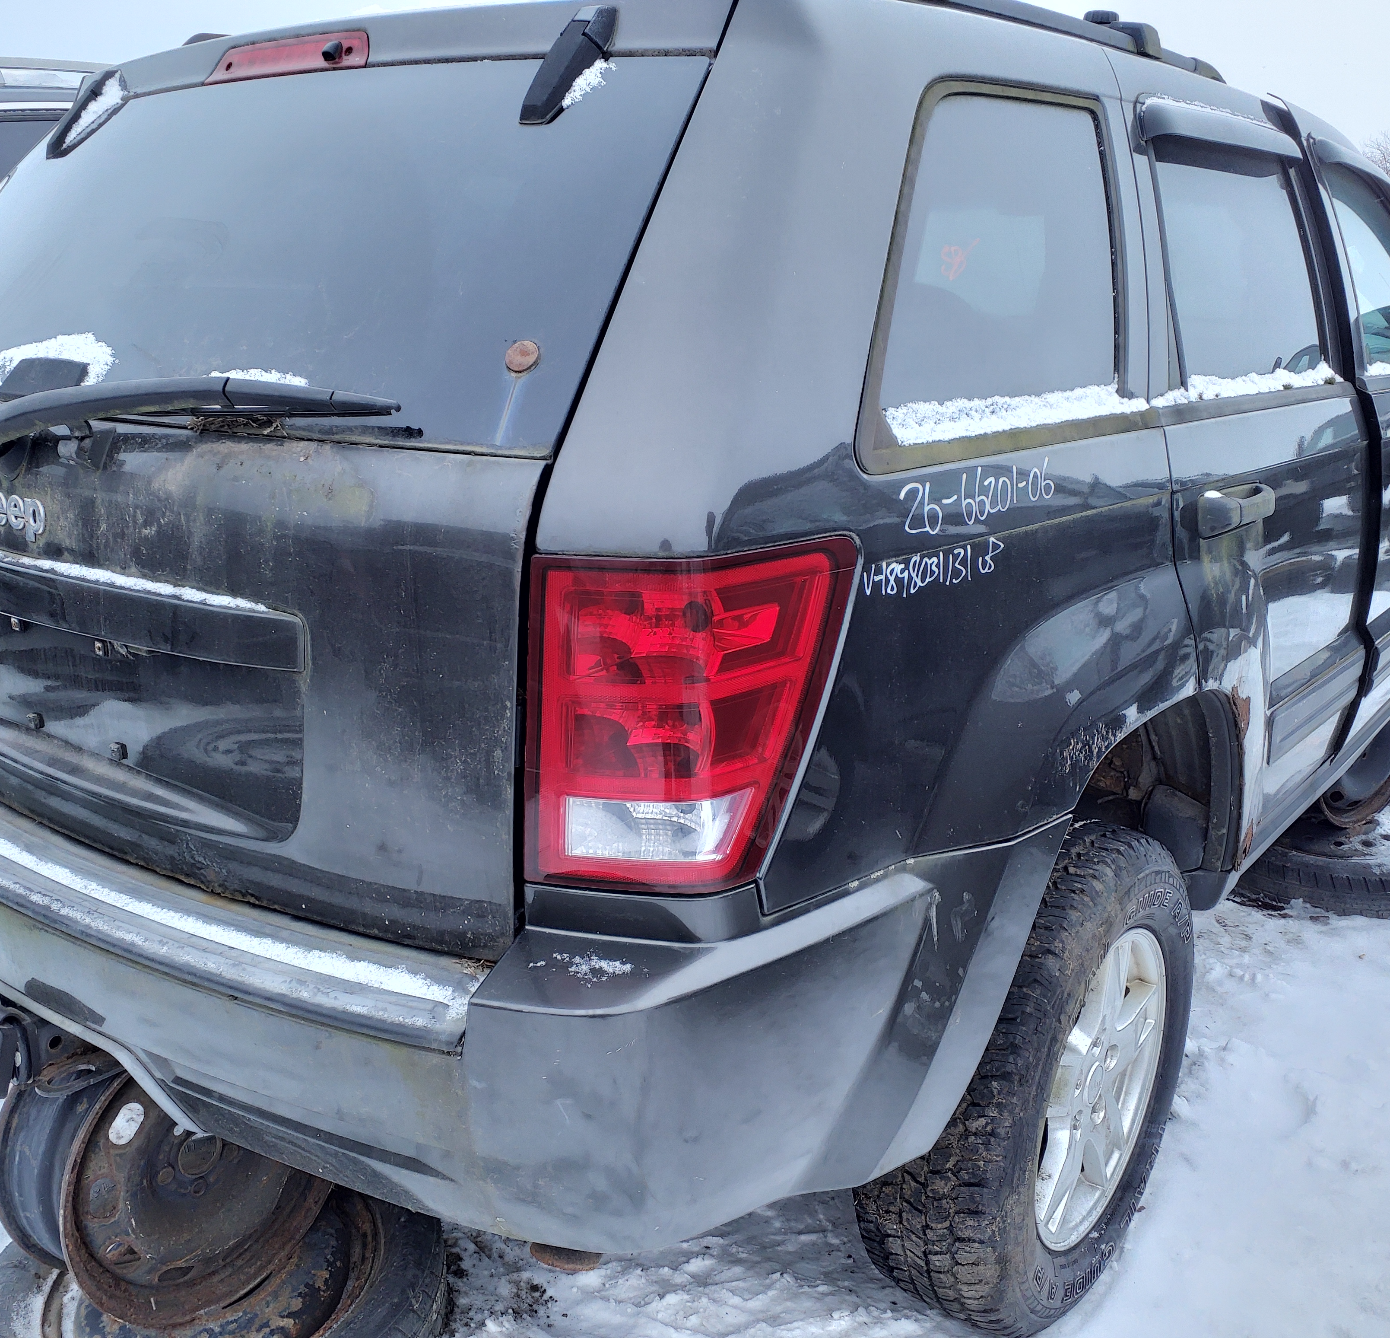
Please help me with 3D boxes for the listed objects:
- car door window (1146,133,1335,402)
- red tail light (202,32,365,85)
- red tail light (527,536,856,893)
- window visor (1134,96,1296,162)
[{"bbox_3d":[0.814,-0.596,1.987,0.050,0.385,0.820,-8,8,41],"label":"car door window"},{"bbox_3d":[-0.480,-0.727,1.596,0.310,0.065,0.045,13,-2,37],"label":"red tail light"},{"bbox_3d":[-0.007,0.040,1.152,0.205,0.305,0.210,13,21,37],"label":"red tail light"},{"bbox_3d":[0.784,-0.769,1.946,0.050,0.090,0.690,-8,8,41],"label":"window visor"}]

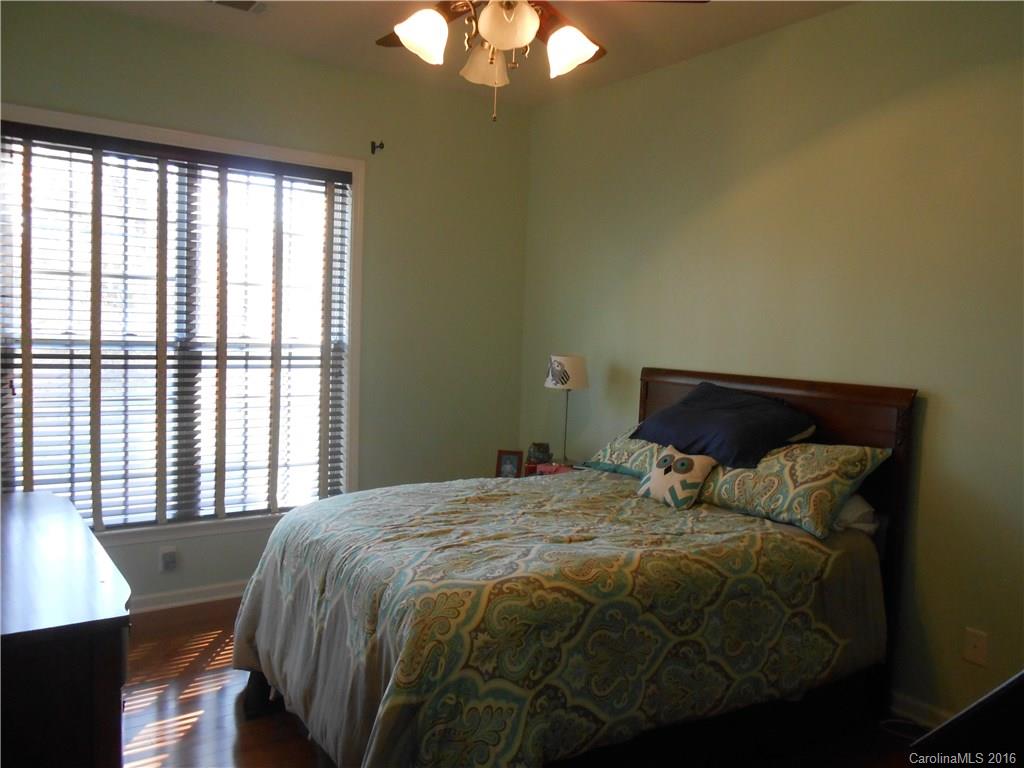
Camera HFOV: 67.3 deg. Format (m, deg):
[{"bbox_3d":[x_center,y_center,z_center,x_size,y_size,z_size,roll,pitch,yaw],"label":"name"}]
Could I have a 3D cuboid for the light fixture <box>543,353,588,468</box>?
[{"bbox_3d":[0.292,0.137,4.148,0.240,0.581,0.240,2,5,0],"label":"light fixture"}]

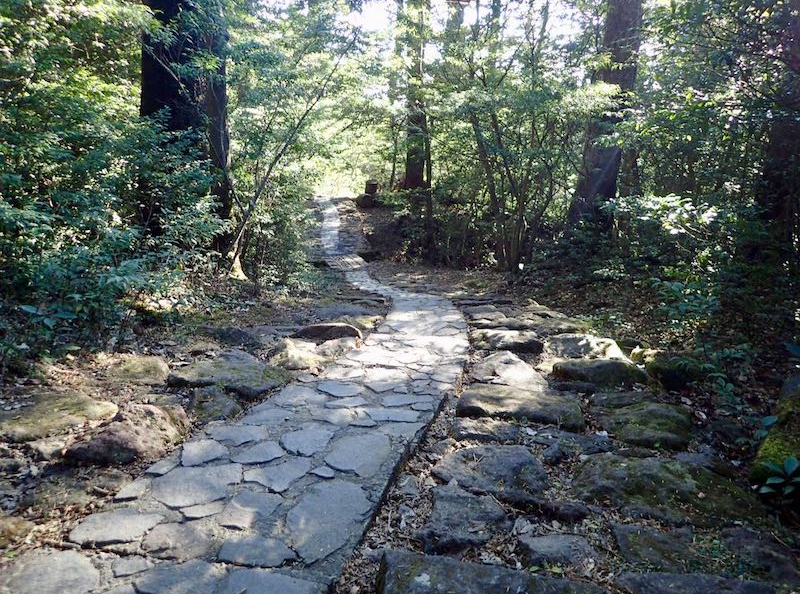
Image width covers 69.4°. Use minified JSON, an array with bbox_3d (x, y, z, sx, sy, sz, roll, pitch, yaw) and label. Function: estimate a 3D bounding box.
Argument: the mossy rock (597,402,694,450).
[{"bbox_3d":[1.841,0.976,4.400,0.660,0.190,0.540,2,8,6],"label":"mossy rock"}]

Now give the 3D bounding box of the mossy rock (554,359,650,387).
[{"bbox_3d":[1.971,0.754,5.750,0.860,0.210,0.500,2,8,6],"label":"mossy rock"}]

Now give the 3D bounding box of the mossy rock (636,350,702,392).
[{"bbox_3d":[2.642,0.716,5.700,0.560,0.310,0.480,2,8,9],"label":"mossy rock"}]

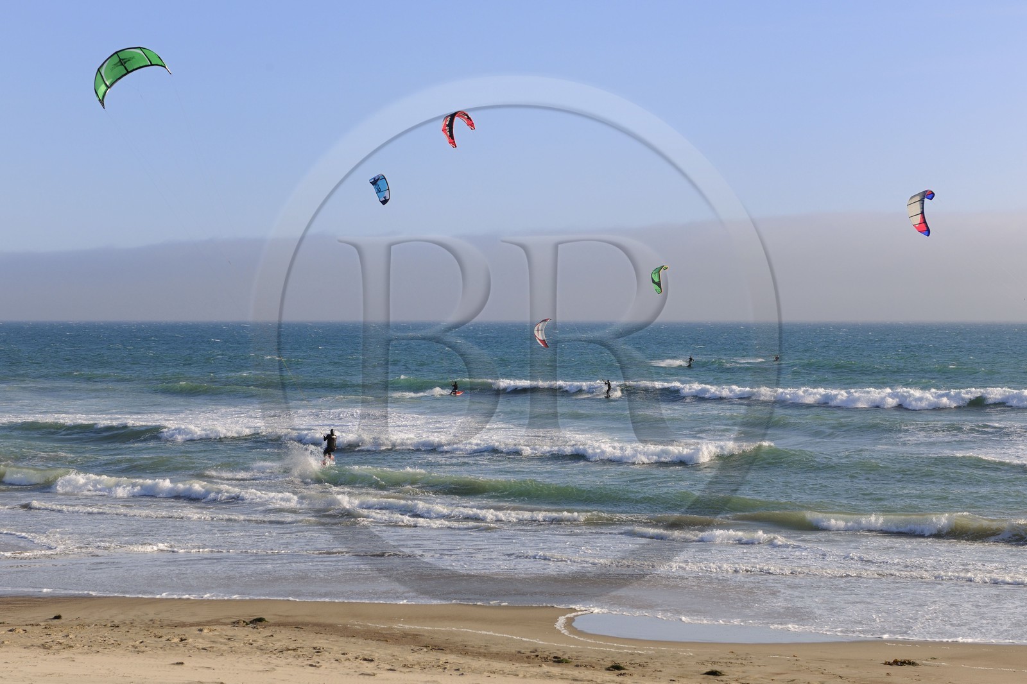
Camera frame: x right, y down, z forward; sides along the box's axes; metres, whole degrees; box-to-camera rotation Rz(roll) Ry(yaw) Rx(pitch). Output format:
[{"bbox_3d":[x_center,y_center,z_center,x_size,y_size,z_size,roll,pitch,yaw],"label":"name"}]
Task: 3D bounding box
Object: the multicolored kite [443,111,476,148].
[{"bbox_3d":[-4.750,-18.370,151.000,1.350,2.400,4.200,-13,23,31],"label":"multicolored kite"}]

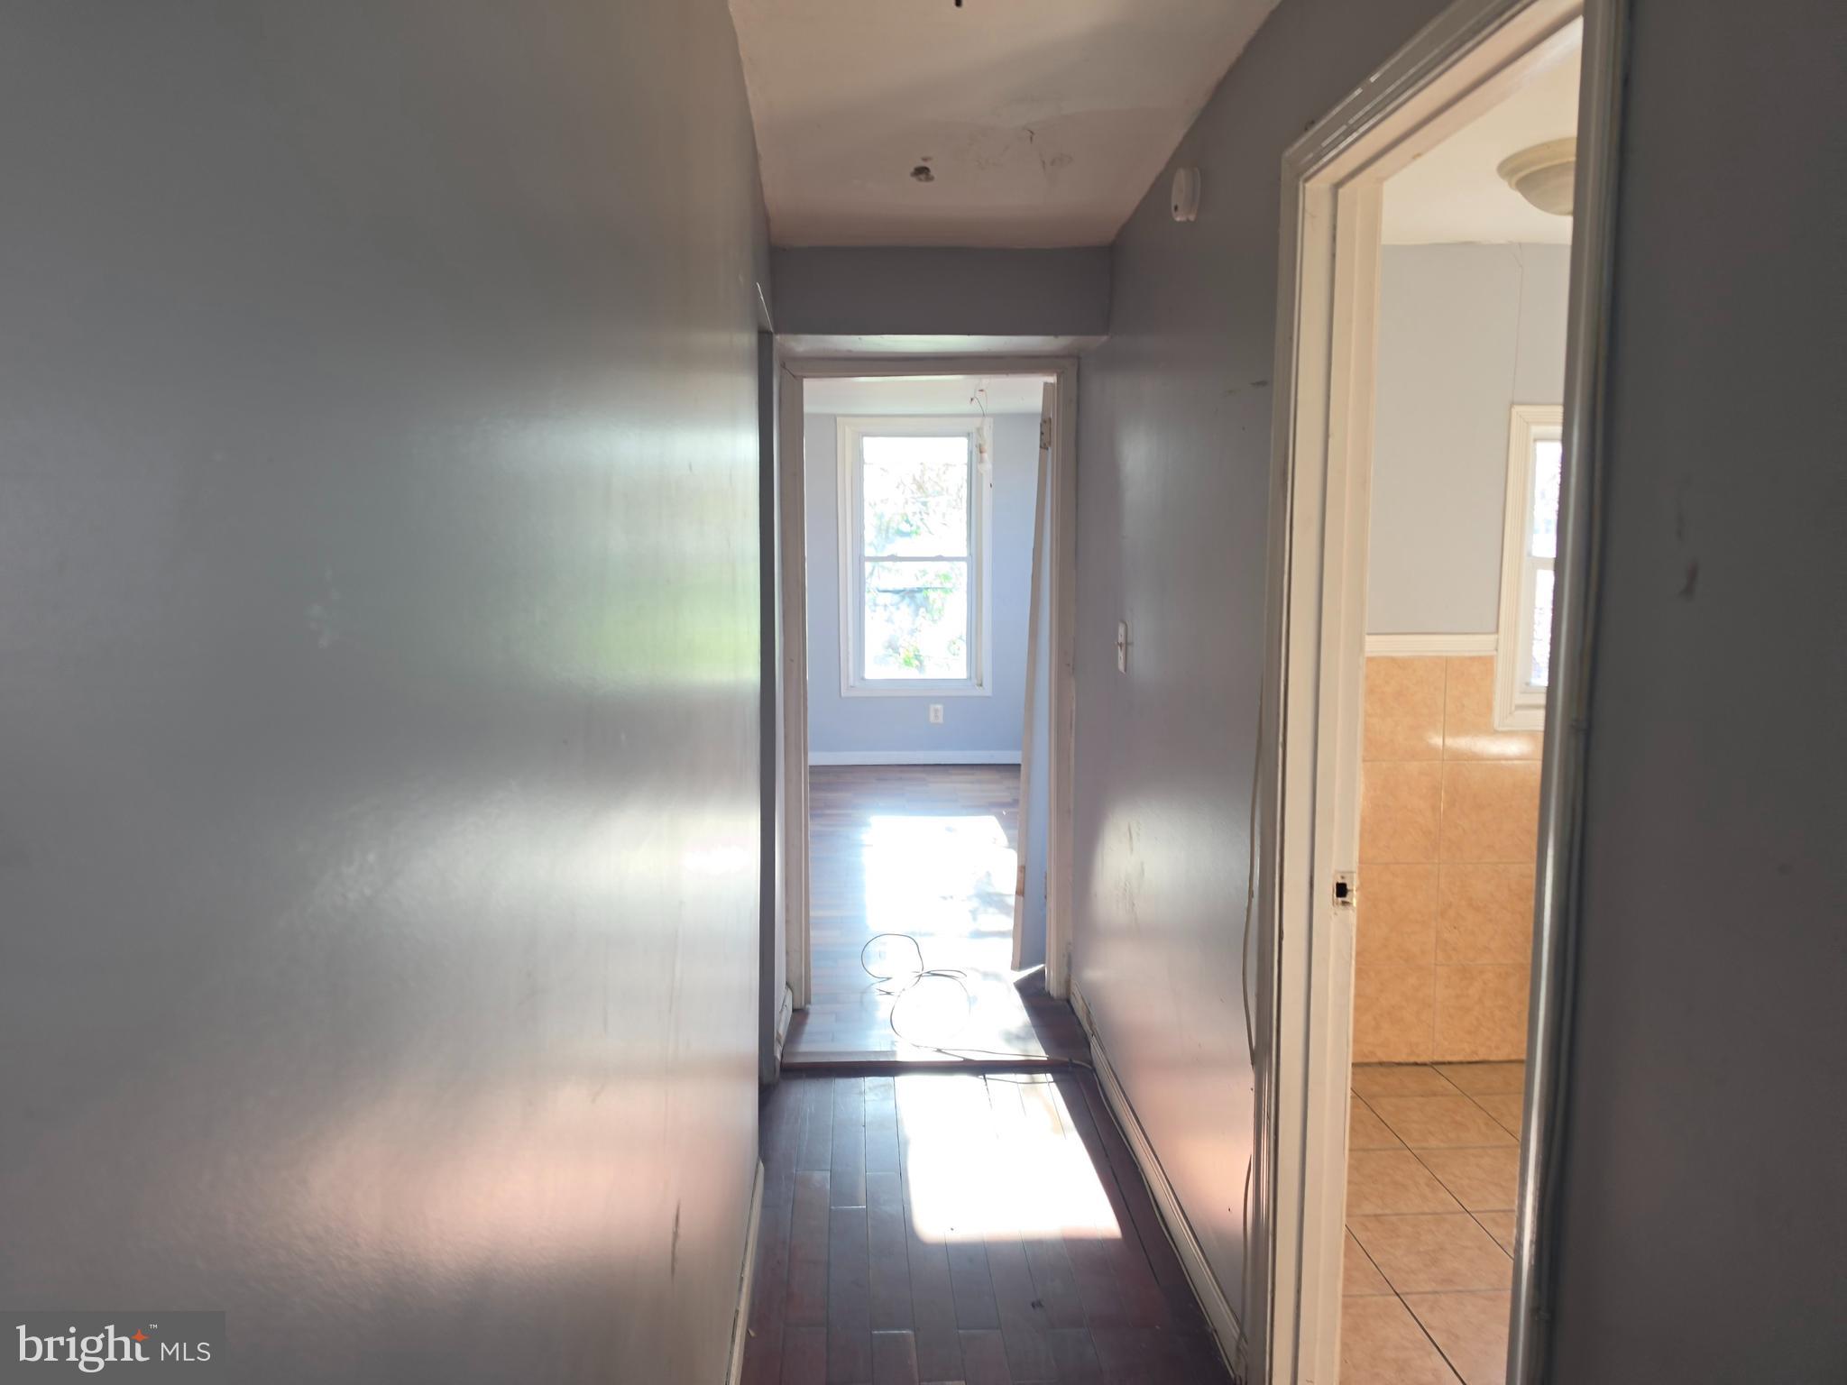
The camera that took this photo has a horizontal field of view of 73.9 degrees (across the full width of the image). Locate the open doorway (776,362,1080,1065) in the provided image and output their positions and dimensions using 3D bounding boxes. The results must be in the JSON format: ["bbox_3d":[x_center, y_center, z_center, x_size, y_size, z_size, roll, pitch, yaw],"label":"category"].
[{"bbox_3d":[0.026,-0.009,4.027,0.935,2.107,0.130,0,7,-3],"label":"open doorway"}]

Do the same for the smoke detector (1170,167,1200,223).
[{"bbox_3d":[0.551,-1.046,2.579,0.035,0.105,0.105,0,7,-3],"label":"smoke detector"}]

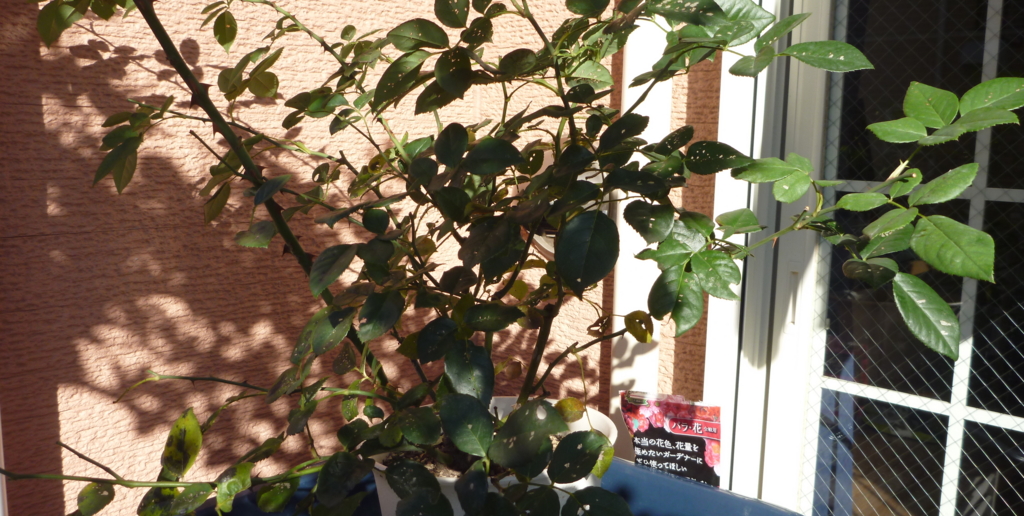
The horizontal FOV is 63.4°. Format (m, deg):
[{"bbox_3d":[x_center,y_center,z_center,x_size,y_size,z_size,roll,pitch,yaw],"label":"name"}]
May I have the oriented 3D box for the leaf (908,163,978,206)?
[{"bbox_3d":[0.375,-0.064,0.720,0.068,0.010,0.036,-35,26,26],"label":"leaf"}]

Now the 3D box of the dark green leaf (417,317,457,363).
[{"bbox_3d":[-0.075,0.079,0.801,0.035,0.053,0.010,36,-23,10],"label":"dark green leaf"}]

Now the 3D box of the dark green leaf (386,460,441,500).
[{"bbox_3d":[-0.090,0.210,0.769,0.057,0.035,0.011,28,-21,12],"label":"dark green leaf"}]

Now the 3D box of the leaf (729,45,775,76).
[{"bbox_3d":[0.214,-0.176,0.740,0.041,0.013,0.044,0,30,8],"label":"leaf"}]

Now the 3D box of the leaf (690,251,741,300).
[{"bbox_3d":[0.190,0.016,0.775,0.047,0.011,0.059,-33,68,-25],"label":"leaf"}]

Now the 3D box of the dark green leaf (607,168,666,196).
[{"bbox_3d":[0.121,-0.074,0.810,0.062,0.010,0.036,5,46,8],"label":"dark green leaf"}]

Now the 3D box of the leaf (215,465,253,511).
[{"bbox_3d":[-0.262,0.217,0.780,0.030,0.046,0.013,15,-22,18],"label":"leaf"}]

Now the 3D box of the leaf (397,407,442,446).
[{"bbox_3d":[-0.086,0.157,0.770,0.040,0.010,0.048,-35,59,-28],"label":"leaf"}]

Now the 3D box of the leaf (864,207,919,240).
[{"bbox_3d":[0.344,-0.031,0.750,0.054,0.010,0.035,-28,43,-24],"label":"leaf"}]

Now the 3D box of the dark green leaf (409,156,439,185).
[{"bbox_3d":[-0.081,-0.081,0.770,0.025,0.026,0.006,-32,0,-13],"label":"dark green leaf"}]

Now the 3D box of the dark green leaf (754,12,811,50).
[{"bbox_3d":[0.260,-0.220,0.806,0.065,0.011,0.031,-35,30,0],"label":"dark green leaf"}]

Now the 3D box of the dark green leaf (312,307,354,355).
[{"bbox_3d":[-0.168,0.070,0.780,0.034,0.056,0.010,26,-20,41],"label":"dark green leaf"}]

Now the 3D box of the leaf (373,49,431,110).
[{"bbox_3d":[-0.099,-0.160,0.740,0.012,0.072,0.038,48,-7,-30],"label":"leaf"}]

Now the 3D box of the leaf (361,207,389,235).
[{"bbox_3d":[-0.146,-0.040,0.880,0.029,0.008,0.034,-16,53,-41],"label":"leaf"}]

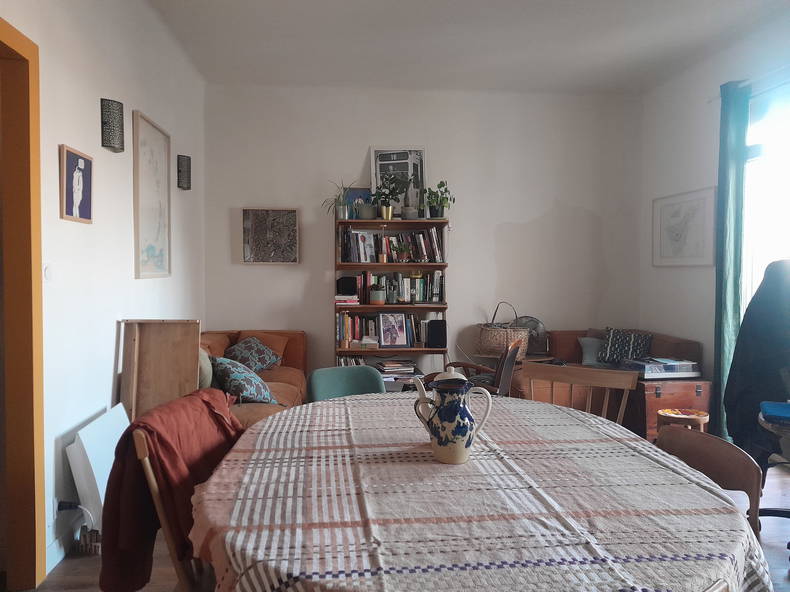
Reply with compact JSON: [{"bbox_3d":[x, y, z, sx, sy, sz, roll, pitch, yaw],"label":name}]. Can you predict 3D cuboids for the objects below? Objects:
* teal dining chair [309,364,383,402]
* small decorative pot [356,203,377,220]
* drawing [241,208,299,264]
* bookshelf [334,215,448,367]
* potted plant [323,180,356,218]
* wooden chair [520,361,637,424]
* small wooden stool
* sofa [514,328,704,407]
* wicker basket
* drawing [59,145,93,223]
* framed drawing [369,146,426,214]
[{"bbox_3d":[-0.091,0.732,2.497,0.460,0.820,0.510,-1,3,-27],"label":"teal dining chair"},{"bbox_3d":[-0.248,-0.748,5.454,0.170,0.155,0.170,0,2,0],"label":"small decorative pot"},{"bbox_3d":[-1.120,-0.534,5.530,0.490,0.500,0.040,0,2,-6],"label":"drawing"},{"bbox_3d":[-0.038,0.164,5.165,0.927,1.670,0.270,0,2,-5],"label":"bookshelf"},{"bbox_3d":[-0.489,-0.854,5.426,0.300,0.345,0.260,0,2,-6],"label":"potted plant"},{"bbox_3d":[0.664,0.731,2.480,0.490,0.830,0.500,2,3,29],"label":"wooden chair"},{"bbox_3d":[1.760,0.904,3.770,0.290,0.380,0.290,1,3,12],"label":"small wooden stool"},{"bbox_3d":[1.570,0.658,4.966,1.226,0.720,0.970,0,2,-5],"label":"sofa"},{"bbox_3d":[0.882,0.273,5.008,0.385,0.430,0.260,0,2,-5],"label":"wicker basket"},{"bbox_3d":[-1.356,-0.463,2.620,0.028,0.290,0.275,0,2,-5],"label":"drawing"},{"bbox_3d":[0.031,-0.943,5.190,0.477,0.601,0.030,0,-2,-5],"label":"framed drawing"}]

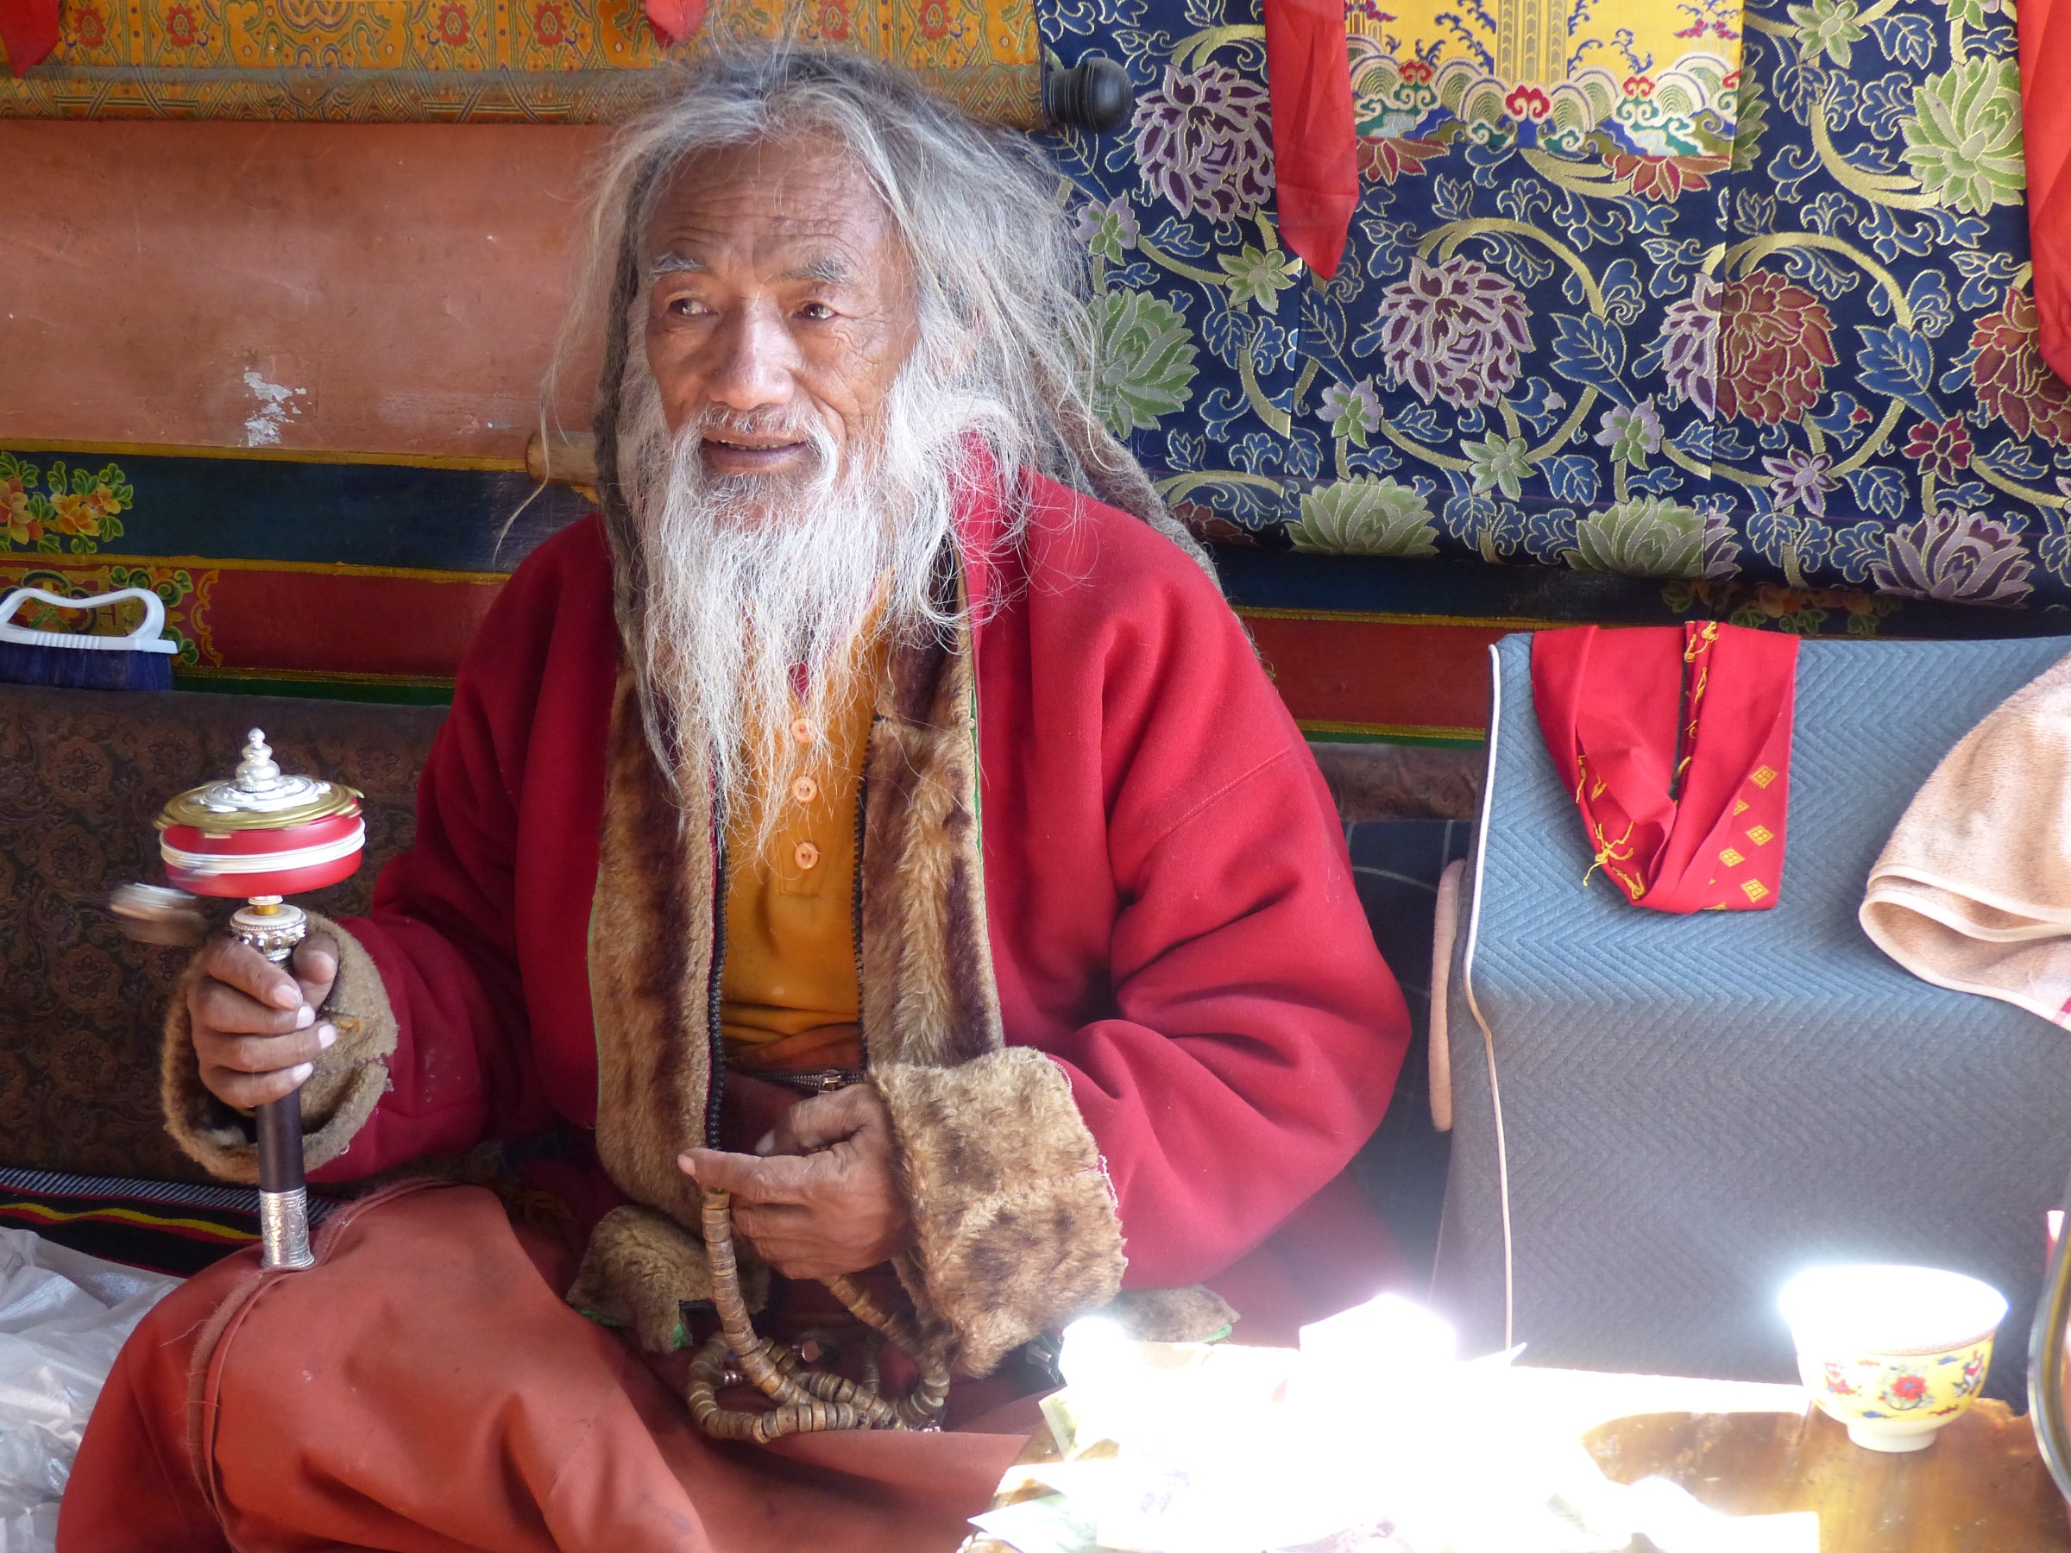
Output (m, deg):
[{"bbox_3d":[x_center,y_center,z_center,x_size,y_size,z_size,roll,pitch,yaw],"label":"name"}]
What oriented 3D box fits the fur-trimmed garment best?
[{"bbox_3d":[-0.095,0.076,2.301,0.570,0.455,0.480,5,12,17],"label":"fur-trimmed garment"}]

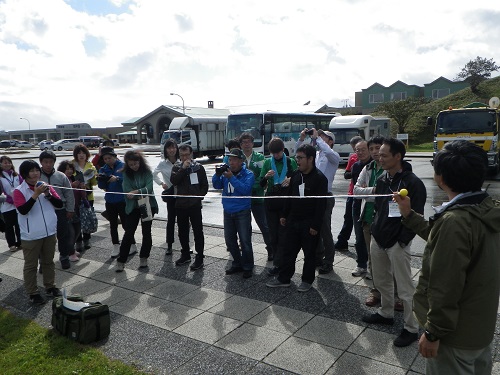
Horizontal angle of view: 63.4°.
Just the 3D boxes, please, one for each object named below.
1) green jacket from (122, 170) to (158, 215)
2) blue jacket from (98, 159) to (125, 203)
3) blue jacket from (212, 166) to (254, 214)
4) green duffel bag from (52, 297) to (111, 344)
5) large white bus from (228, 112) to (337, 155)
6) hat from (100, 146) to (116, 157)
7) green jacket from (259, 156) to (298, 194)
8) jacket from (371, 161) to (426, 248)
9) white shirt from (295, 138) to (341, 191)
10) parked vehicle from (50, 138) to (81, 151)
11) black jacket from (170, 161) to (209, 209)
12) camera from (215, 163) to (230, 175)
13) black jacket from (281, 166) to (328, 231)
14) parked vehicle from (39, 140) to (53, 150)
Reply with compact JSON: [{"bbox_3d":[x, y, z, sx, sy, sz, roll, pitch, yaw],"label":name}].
[{"bbox_3d":[-1.468,0.067,5.420,0.460,0.600,0.340,-1,7,6],"label":"green jacket"},{"bbox_3d":[-2.081,-0.101,6.120,0.480,0.670,0.330,-1,7,0],"label":"blue jacket"},{"bbox_3d":[-0.208,0.044,5.100,0.500,0.580,0.400,1,8,23],"label":"blue jacket"},{"bbox_3d":[-1.595,1.208,3.811,0.490,0.285,0.270,5,9,42],"label":"green duffel bag"},{"bbox_3d":[2.641,-3.140,26.883,2.420,3.100,10.000,3,9,36],"label":"large white bus"},{"bbox_3d":[-2.134,-0.542,6.120,0.250,0.140,0.270,-1,17,0],"label":"hat"},{"bbox_3d":[0.374,-0.142,5.220,0.500,0.520,0.340,-1,7,6],"label":"green jacket"},{"bbox_3d":[1.286,0.151,3.480,0.320,0.730,0.480,-7,9,-42],"label":"jacket"},{"bbox_3d":[0.872,-0.287,5.150,0.480,0.680,0.500,-8,10,-43],"label":"white shirt"},{"bbox_3d":[-29.494,-6.799,65.000,4.550,1.770,1.730,-7,9,-40],"label":"parked vehicle"},{"bbox_3d":[-0.838,-0.042,5.600,0.520,0.670,0.350,-1,7,3],"label":"black jacket"},{"bbox_3d":[-0.349,-0.241,5.130,0.160,0.110,0.140,-5,8,-30],"label":"camera"},{"bbox_3d":[0.625,0.138,4.640,0.500,0.700,0.330,3,8,35],"label":"black jacket"},{"bbox_3d":[-32.477,-6.857,66.500,1.630,1.580,3.900,4,8,37],"label":"parked vehicle"}]

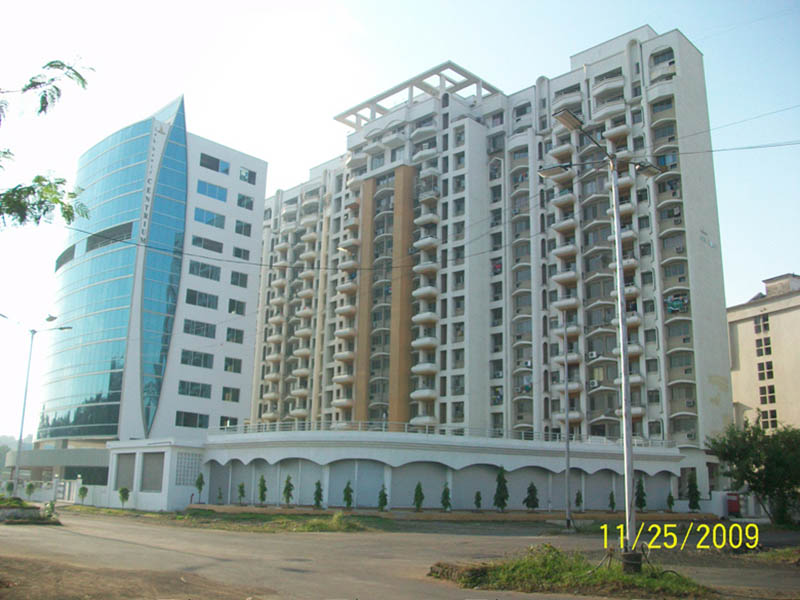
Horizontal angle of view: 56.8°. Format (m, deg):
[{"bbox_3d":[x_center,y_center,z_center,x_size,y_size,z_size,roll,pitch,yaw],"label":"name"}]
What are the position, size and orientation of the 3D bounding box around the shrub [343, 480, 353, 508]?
[{"bbox_3d":[-2.759,10.234,38.861,0.510,1.545,0.510,1,-14,0],"label":"shrub"}]

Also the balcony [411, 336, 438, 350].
[{"bbox_3d":[2.877,5.179,85.314,1.200,1.050,3.000,15,-19,-43],"label":"balcony"}]

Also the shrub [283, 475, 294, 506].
[{"bbox_3d":[-5.951,10.182,39.472,0.621,1.789,0.621,1,-14,0],"label":"shrub"}]

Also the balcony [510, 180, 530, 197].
[{"bbox_3d":[13.715,-12.701,84.729,2.300,1.100,1.100,-12,-20,43],"label":"balcony"}]

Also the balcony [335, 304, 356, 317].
[{"bbox_3d":[-6.723,1.525,94.818,2.500,1.080,1.550,-12,-20,43],"label":"balcony"}]

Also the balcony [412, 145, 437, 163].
[{"bbox_3d":[2.921,-17.841,91.946,1.000,1.050,3.800,15,-19,-43],"label":"balcony"}]

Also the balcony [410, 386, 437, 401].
[{"bbox_3d":[2.496,10.688,84.597,1.650,1.170,2.700,14,-18,-43],"label":"balcony"}]

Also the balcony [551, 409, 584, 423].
[{"bbox_3d":[17.156,11.903,75.428,1.200,1.000,3.050,14,-19,-43],"label":"balcony"}]

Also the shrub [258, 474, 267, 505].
[{"bbox_3d":[-7.403,10.253,39.960,0.472,1.700,0.472,1,-14,0],"label":"shrub"}]

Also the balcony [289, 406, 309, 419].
[{"bbox_3d":[-14.499,16.566,108.162,1.200,1.050,3.100,15,-19,-43],"label":"balcony"}]

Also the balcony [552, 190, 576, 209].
[{"bbox_3d":[18.423,-10.866,83.093,1.200,1.050,2.800,15,-19,-43],"label":"balcony"}]

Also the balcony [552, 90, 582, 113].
[{"bbox_3d":[18.728,-22.602,83.897,1.500,1.150,3.400,14,-18,-43],"label":"balcony"}]

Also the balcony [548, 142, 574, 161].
[{"bbox_3d":[18.391,-16.530,83.317,2.600,1.080,1.450,-12,-20,43],"label":"balcony"}]

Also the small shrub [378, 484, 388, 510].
[{"bbox_3d":[-1.223,14.269,53.311,0.670,1.879,0.670,2,-15,-1],"label":"small shrub"}]

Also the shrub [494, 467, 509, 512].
[{"bbox_3d":[5.490,10.223,40.000,0.750,2.500,0.750,2,-14,0],"label":"shrub"}]

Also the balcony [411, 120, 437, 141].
[{"bbox_3d":[3.062,-20.212,90.202,1.300,1.100,3.400,14,-19,-43],"label":"balcony"}]

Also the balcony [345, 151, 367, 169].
[{"bbox_3d":[-6.203,-19.087,100.168,3.417,1.300,1.300,-12,-20,43],"label":"balcony"}]

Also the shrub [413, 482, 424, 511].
[{"bbox_3d":[1.356,14.303,53.712,0.763,2.035,0.763,1,-15,2],"label":"shrub"}]

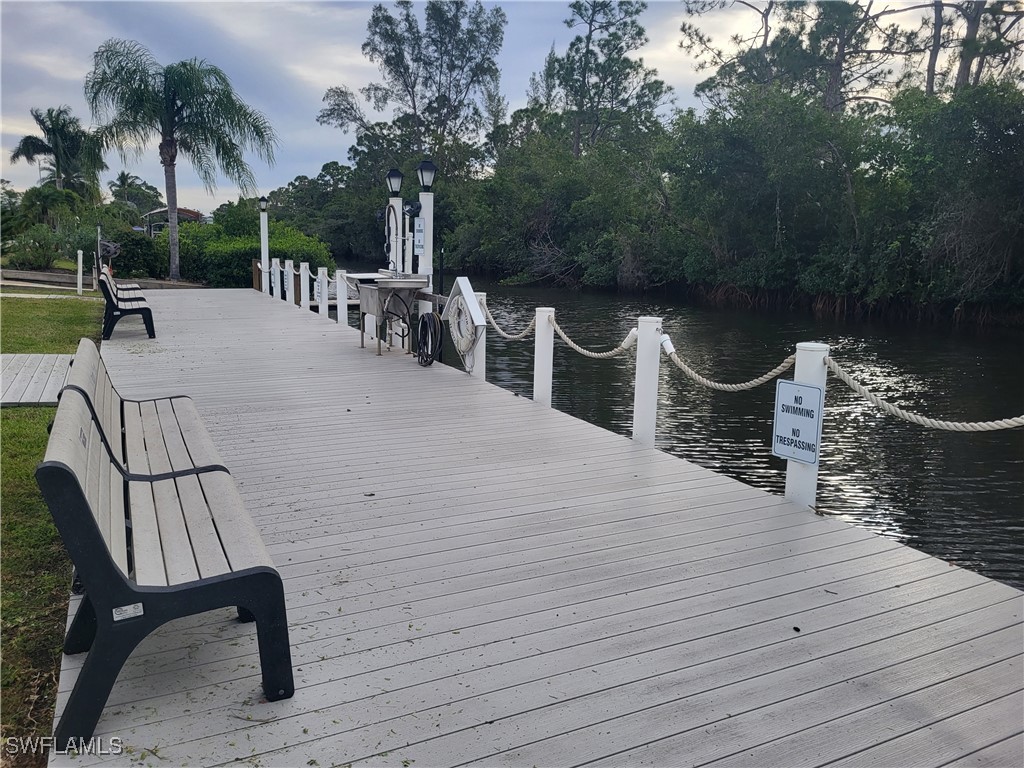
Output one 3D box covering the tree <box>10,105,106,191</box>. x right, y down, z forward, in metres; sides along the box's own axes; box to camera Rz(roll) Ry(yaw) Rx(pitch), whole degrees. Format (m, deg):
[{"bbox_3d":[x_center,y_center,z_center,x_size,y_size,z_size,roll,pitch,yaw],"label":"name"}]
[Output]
[{"bbox_3d":[-24.194,-10.792,41.312,5.200,8.190,5.200,-5,12,-29],"label":"tree"}]

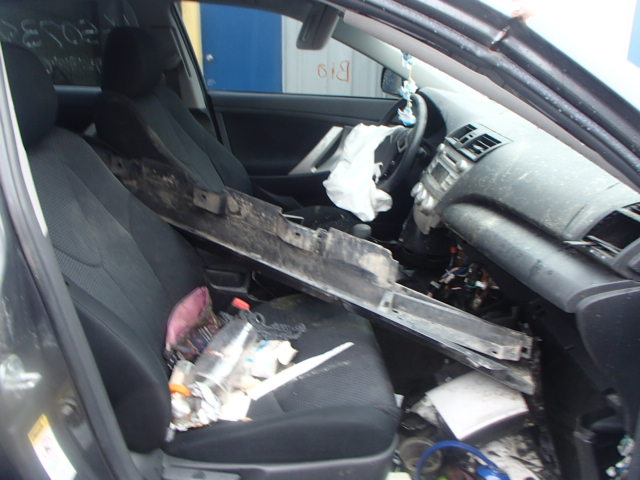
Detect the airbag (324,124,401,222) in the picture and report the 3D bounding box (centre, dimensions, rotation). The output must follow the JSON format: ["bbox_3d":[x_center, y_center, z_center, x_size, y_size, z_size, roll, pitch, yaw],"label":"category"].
[{"bbox_3d":[0.154,-0.234,1.808,0.270,0.345,0.340,-3,20,-8],"label":"airbag"}]

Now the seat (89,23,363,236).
[{"bbox_3d":[-0.261,-0.244,1.774,0.820,0.905,0.520,-3,20,-8],"label":"seat"}]

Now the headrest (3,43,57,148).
[{"bbox_3d":[-0.559,-0.260,0.928,0.125,0.205,0.260,-3,20,-8],"label":"headrest"}]

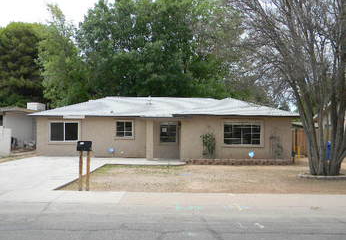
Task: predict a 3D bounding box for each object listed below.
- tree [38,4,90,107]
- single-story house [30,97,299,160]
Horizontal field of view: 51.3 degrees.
[{"bbox_3d":[-10.200,-4.200,34.000,5.400,13.400,5.200,0,-2,0],"label":"tree"},{"bbox_3d":[-0.550,0.420,23.500,14.800,3.800,8.800,0,-2,0],"label":"single-story house"}]

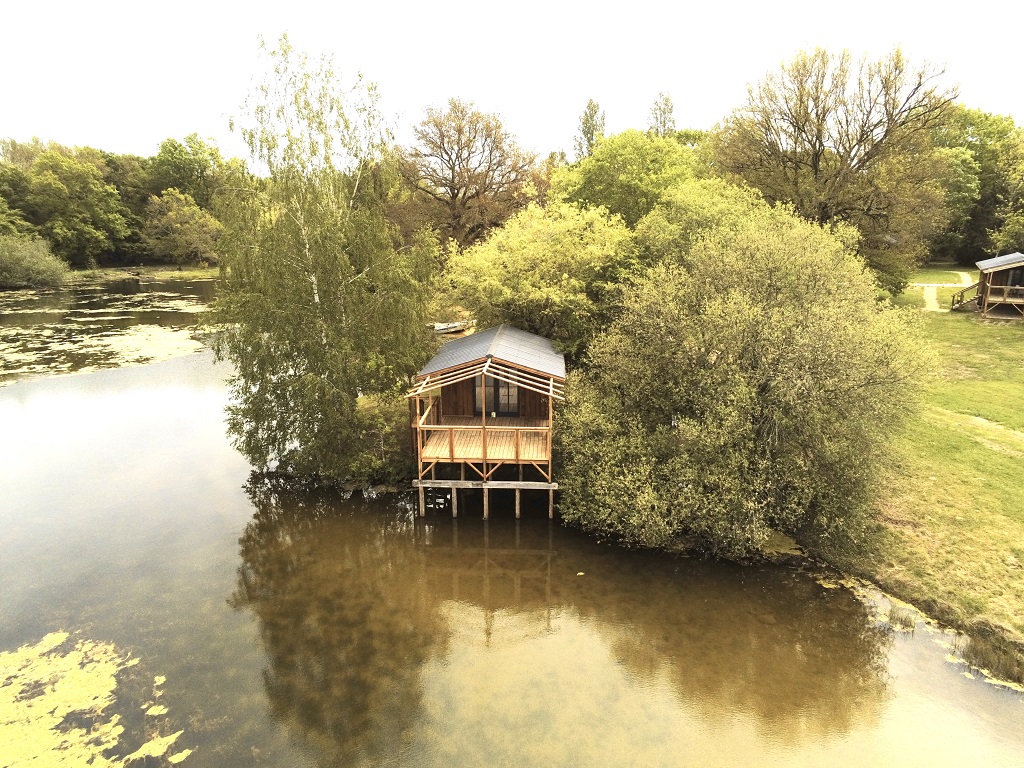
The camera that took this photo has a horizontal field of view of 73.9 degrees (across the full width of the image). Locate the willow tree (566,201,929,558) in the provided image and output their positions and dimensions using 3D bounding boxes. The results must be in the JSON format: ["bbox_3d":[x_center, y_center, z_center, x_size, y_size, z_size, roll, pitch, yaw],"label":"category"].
[{"bbox_3d":[7.344,-0.898,23.394,11.700,10.000,10.200,0,14,0],"label":"willow tree"}]

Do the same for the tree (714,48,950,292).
[{"bbox_3d":[25.296,-15.871,54.312,18.000,20.000,18.000,0,14,0],"label":"tree"}]

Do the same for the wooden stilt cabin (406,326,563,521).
[{"bbox_3d":[-0.649,0.970,26.561,5.400,5.220,9.030,0,14,3],"label":"wooden stilt cabin"}]

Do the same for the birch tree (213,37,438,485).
[{"bbox_3d":[-6.930,-4.467,25.879,8.200,15.900,8.300,0,14,0],"label":"birch tree"}]

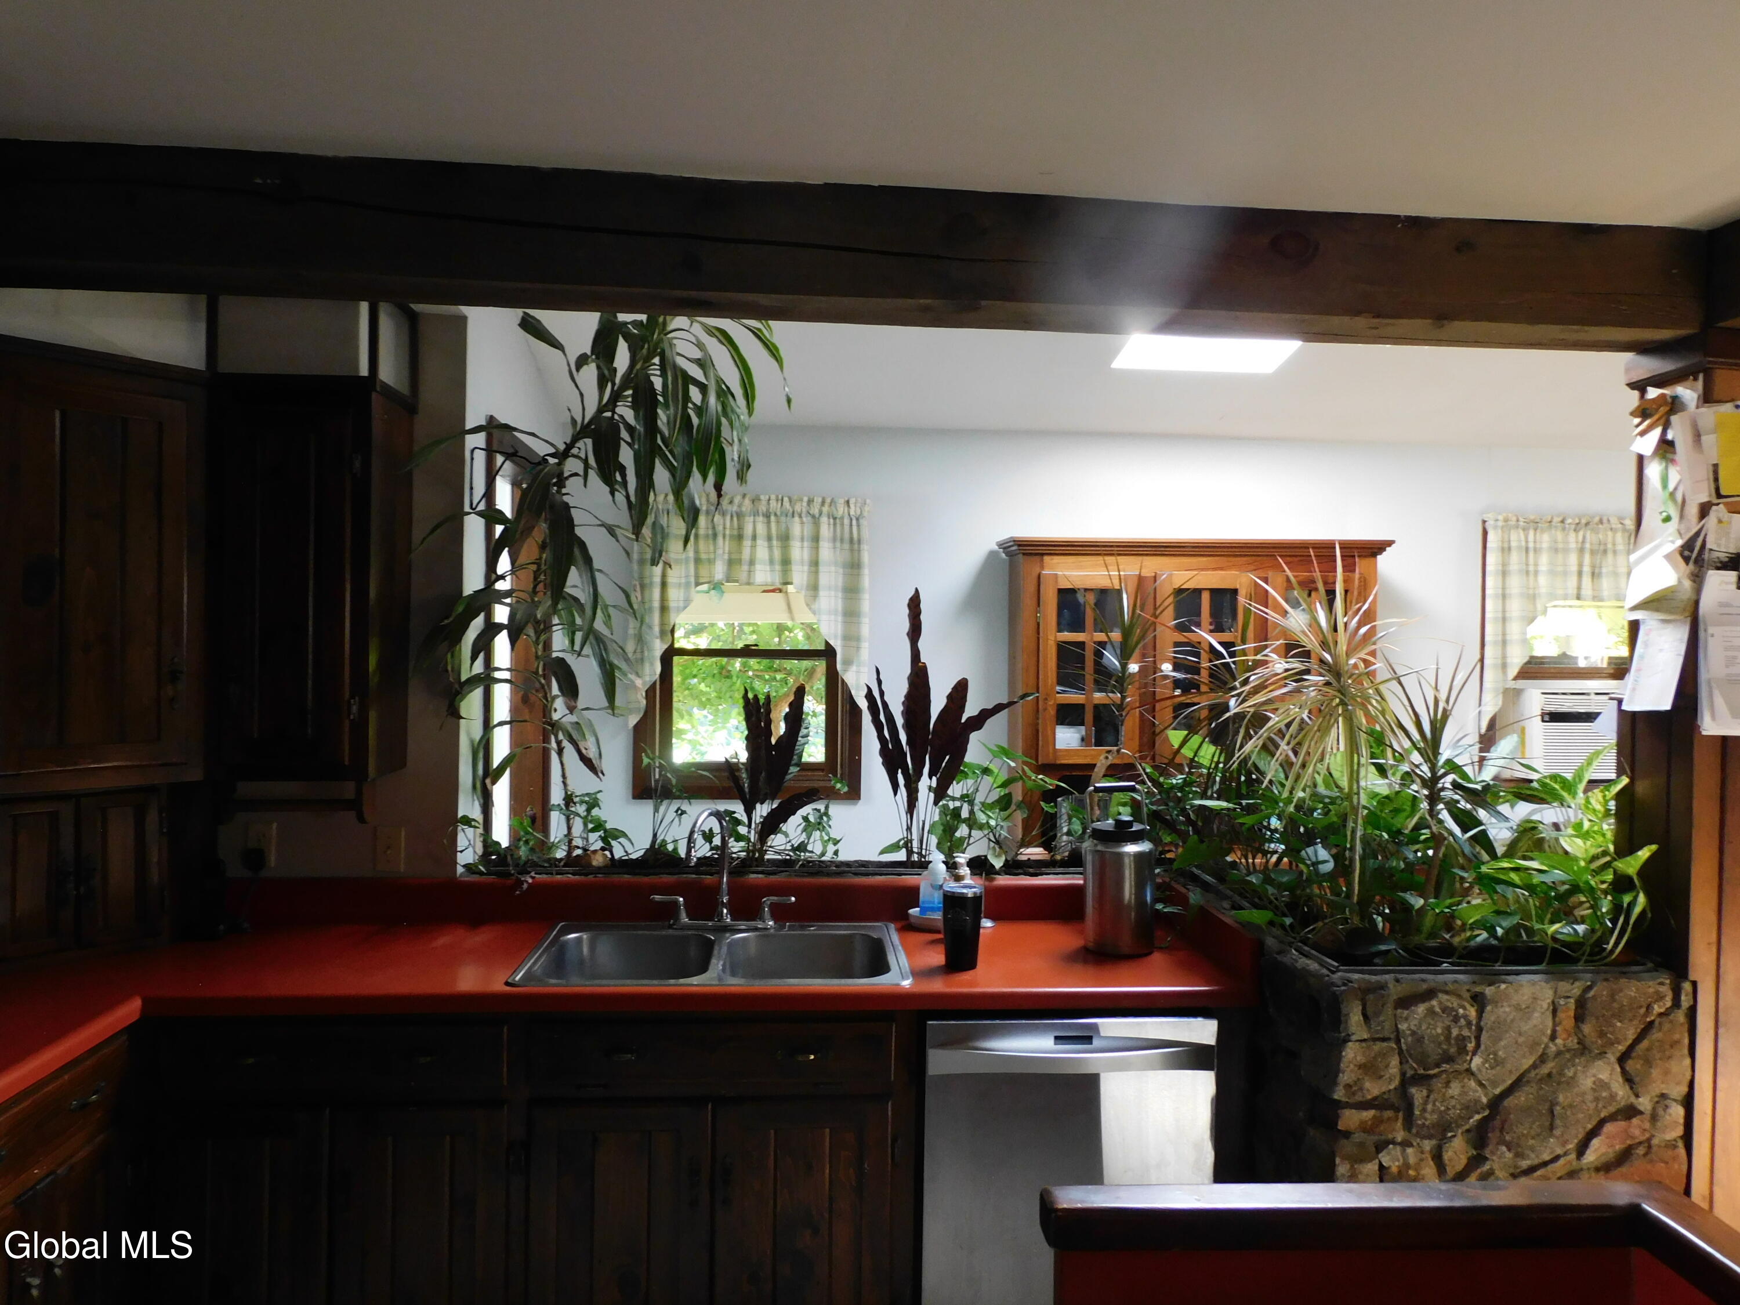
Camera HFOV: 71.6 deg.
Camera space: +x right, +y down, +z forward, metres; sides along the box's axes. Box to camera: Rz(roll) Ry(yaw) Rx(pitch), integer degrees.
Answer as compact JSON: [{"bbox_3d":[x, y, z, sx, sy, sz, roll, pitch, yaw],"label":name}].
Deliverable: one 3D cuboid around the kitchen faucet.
[{"bbox_3d":[-0.355,0.523,2.888,0.354,0.300,0.220,1,1,-4],"label":"kitchen faucet"}]

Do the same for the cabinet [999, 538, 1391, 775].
[{"bbox_3d":[1.233,0.013,4.624,1.425,0.871,0.340,1,1,-4],"label":"cabinet"}]

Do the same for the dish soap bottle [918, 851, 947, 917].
[{"bbox_3d":[0.165,0.581,3.024,0.084,0.177,0.060,1,1,-4],"label":"dish soap bottle"}]

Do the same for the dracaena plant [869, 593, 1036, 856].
[{"bbox_3d":[0.214,0.198,3.224,0.461,0.727,0.400,1,1,-4],"label":"dracaena plant"}]

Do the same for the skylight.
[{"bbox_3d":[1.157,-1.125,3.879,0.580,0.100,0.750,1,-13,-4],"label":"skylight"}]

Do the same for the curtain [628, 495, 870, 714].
[{"bbox_3d":[-0.452,-0.186,4.613,0.910,0.825,0.090,1,1,-4],"label":"curtain"}]

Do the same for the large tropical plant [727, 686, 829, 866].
[{"bbox_3d":[-0.248,0.324,3.194,0.269,0.479,0.280,1,1,-4],"label":"large tropical plant"}]

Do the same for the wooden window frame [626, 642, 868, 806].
[{"bbox_3d":[-0.475,-0.001,4.699,0.883,1.147,0.100,1,1,-4],"label":"wooden window frame"}]

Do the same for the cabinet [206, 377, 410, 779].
[{"bbox_3d":[-1.291,-0.166,2.818,0.347,0.891,0.310,1,1,-4],"label":"cabinet"}]

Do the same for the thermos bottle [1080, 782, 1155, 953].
[{"bbox_3d":[0.592,0.500,2.847,0.170,0.394,0.160,1,1,-4],"label":"thermos bottle"}]

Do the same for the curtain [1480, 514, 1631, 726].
[{"bbox_3d":[2.873,-0.125,4.838,0.882,0.837,0.090,1,1,-4],"label":"curtain"}]

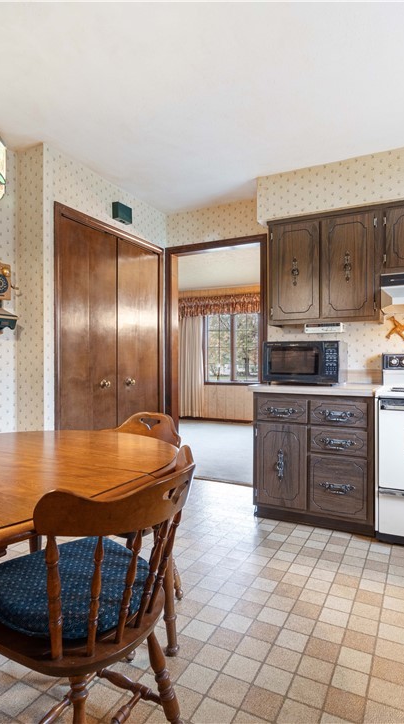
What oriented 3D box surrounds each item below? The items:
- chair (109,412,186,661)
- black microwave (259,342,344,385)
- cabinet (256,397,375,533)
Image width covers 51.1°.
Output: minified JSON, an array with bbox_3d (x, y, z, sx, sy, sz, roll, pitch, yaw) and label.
[{"bbox_3d":[-0.349,0.674,1.923,0.515,0.830,0.530,0,1,28],"label":"chair"},{"bbox_3d":[0.761,0.012,3.088,0.523,0.302,0.380,0,1,28],"label":"black microwave"},{"bbox_3d":[0.834,0.637,2.980,0.772,0.865,0.620,0,1,28],"label":"cabinet"}]

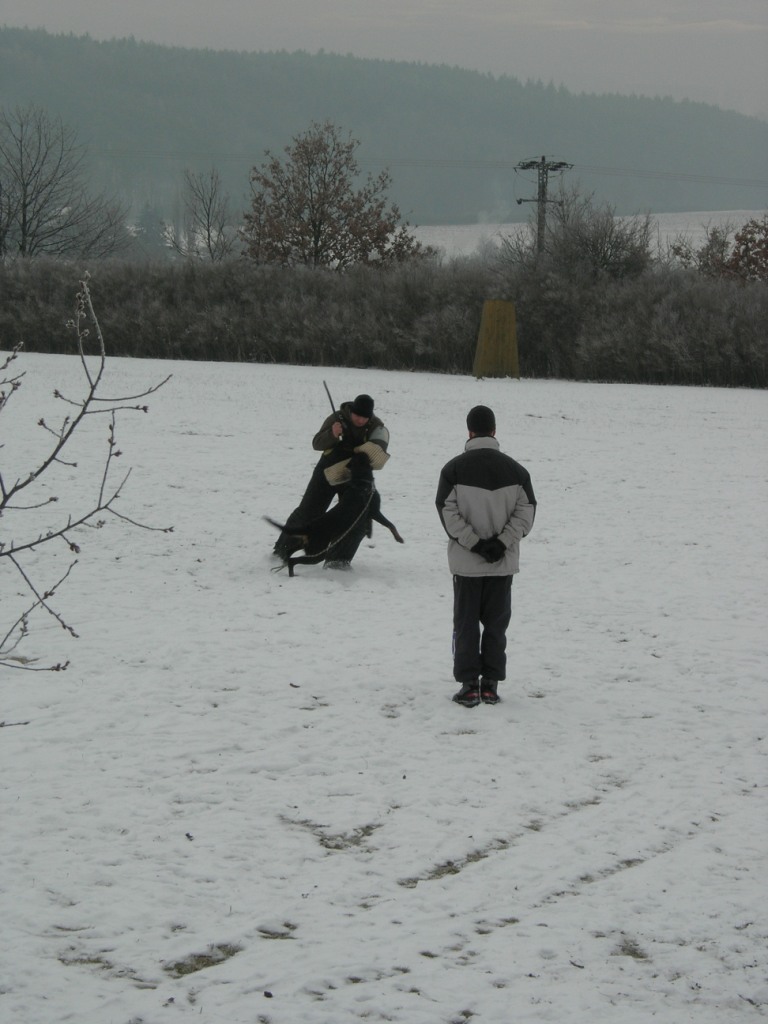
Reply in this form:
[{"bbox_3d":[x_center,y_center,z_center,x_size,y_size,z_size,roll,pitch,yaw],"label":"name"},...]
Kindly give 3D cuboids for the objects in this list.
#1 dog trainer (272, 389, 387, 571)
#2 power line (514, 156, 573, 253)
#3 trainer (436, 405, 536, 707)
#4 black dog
[{"bbox_3d":[-0.416,-0.250,26.500,0.900,1.370,0.750,0,5,-6],"label":"dog trainer"},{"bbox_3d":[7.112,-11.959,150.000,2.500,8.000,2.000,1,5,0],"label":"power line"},{"bbox_3d":[0.610,0.260,20.000,0.580,1.780,0.420,0,5,-6],"label":"trainer"},{"bbox_3d":[-0.388,0.020,26.200,1.030,0.930,0.500,-3,6,-40],"label":"black dog"}]

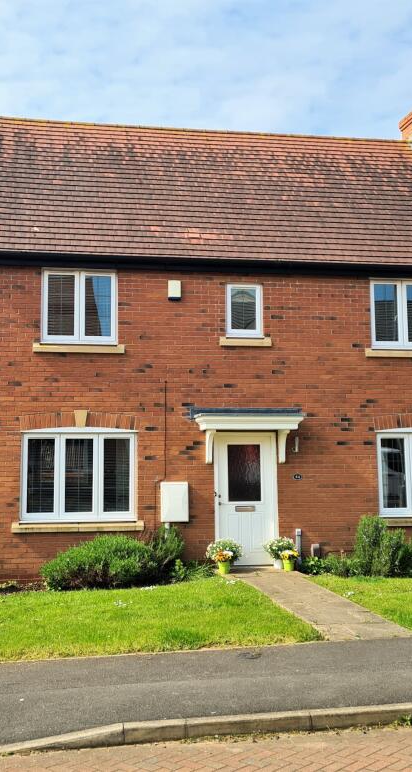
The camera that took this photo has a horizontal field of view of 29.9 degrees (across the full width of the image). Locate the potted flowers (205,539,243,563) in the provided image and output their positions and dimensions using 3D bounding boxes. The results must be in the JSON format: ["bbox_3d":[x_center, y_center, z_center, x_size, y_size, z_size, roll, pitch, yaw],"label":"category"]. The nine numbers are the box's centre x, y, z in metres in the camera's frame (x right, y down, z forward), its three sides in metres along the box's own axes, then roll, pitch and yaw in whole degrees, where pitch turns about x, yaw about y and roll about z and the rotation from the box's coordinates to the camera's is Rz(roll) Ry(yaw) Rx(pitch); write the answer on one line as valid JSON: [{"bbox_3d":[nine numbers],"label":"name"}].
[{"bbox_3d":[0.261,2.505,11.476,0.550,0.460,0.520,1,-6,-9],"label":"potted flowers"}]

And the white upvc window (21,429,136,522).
[{"bbox_3d":[-1.908,1.333,11.633,1.730,1.400,0.120,1,-7,-8],"label":"white upvc window"}]

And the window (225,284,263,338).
[{"bbox_3d":[0.608,-1.216,12.325,0.612,0.862,0.100,1,-6,-9],"label":"window"}]

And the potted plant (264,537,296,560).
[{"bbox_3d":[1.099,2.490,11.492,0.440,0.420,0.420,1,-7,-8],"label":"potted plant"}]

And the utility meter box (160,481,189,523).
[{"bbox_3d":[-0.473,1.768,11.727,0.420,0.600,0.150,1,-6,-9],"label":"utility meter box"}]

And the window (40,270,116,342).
[{"bbox_3d":[-1.988,-1.241,12.103,1.191,1.232,0.100,0,-7,-7],"label":"window"}]

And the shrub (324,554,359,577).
[{"bbox_3d":[2.045,2.689,11.542,0.543,0.316,0.480,0,-7,-7],"label":"shrub"}]

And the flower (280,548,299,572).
[{"bbox_3d":[1.235,2.575,11.398,0.270,0.338,0.270,1,-6,-9],"label":"flower"}]

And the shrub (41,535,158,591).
[{"bbox_3d":[-1.530,2.505,11.072,1.620,0.733,0.950,1,-6,-9],"label":"shrub"}]

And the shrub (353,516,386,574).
[{"bbox_3d":[2.484,2.423,11.707,0.523,0.849,0.500,0,-7,-7],"label":"shrub"}]

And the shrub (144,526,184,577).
[{"bbox_3d":[-0.610,2.434,11.334,0.577,0.708,0.560,0,-7,-7],"label":"shrub"}]

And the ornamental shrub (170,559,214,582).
[{"bbox_3d":[-0.198,2.686,11.283,0.630,0.316,0.500,1,-6,-9],"label":"ornamental shrub"}]

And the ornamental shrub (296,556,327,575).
[{"bbox_3d":[1.593,2.692,11.587,0.430,0.260,0.380,1,-7,-8],"label":"ornamental shrub"}]

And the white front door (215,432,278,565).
[{"bbox_3d":[0.642,1.774,12.068,1.032,2.069,0.100,0,-7,-7],"label":"white front door"}]

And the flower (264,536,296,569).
[{"bbox_3d":[1.105,2.503,11.441,0.460,0.440,0.440,1,-7,-8],"label":"flower"}]

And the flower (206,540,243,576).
[{"bbox_3d":[0.266,2.469,11.123,0.520,0.460,0.480,1,-7,-8],"label":"flower"}]

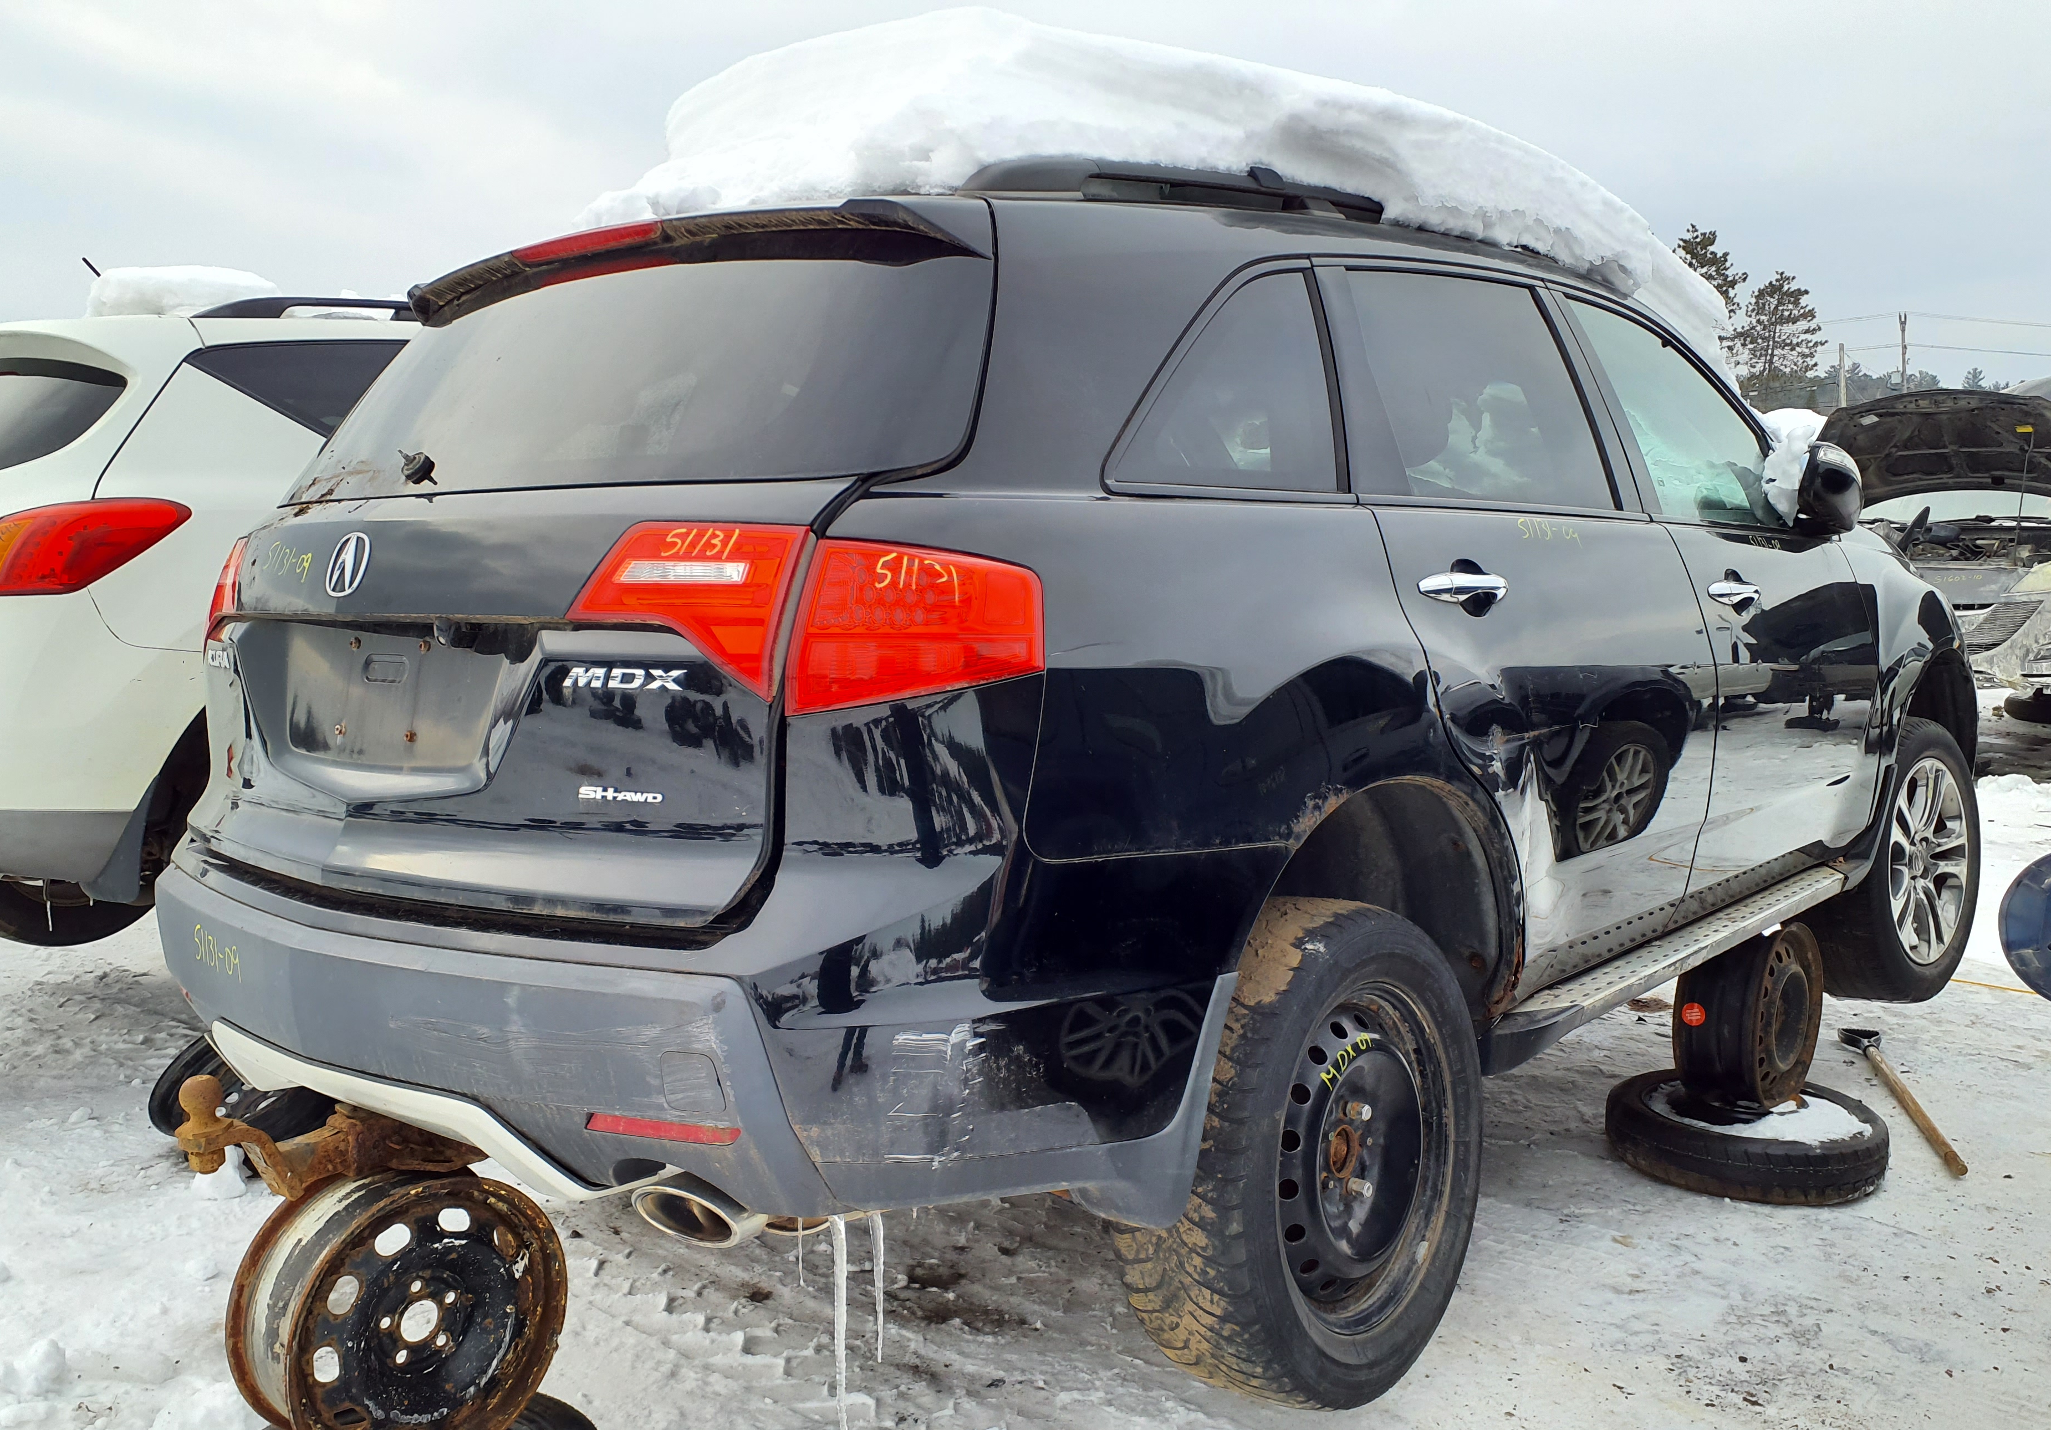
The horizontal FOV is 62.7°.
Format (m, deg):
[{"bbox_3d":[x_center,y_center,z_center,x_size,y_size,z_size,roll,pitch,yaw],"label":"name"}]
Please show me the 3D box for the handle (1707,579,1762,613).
[{"bbox_3d":[1.369,-0.237,3.241,0.045,0.048,0.250,4,7,41],"label":"handle"}]

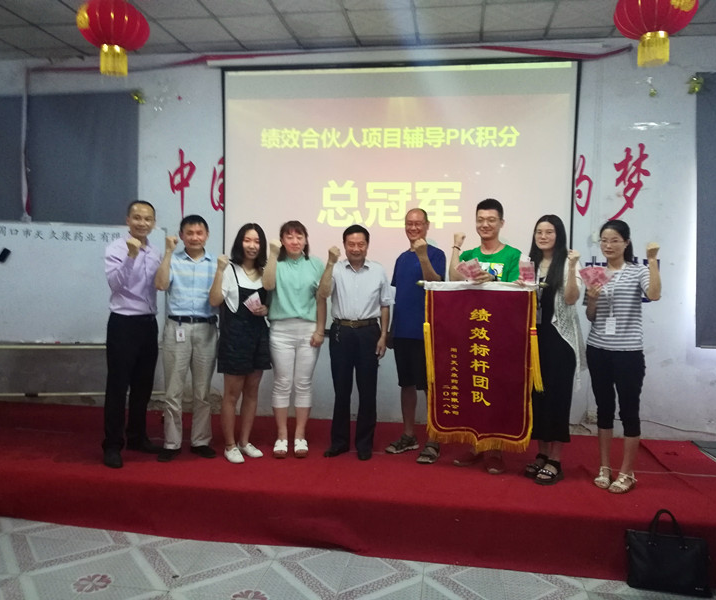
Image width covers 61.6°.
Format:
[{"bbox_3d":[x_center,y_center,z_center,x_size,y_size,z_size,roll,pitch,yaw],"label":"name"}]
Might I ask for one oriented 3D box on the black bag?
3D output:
[{"bbox_3d":[1.635,1.300,3.154,0.391,0.407,0.100,2,3,17],"label":"black bag"}]

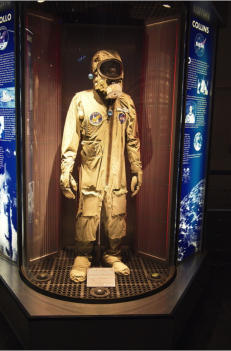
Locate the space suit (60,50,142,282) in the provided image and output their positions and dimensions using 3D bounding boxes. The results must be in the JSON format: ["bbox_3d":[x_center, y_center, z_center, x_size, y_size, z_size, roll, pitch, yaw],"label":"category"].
[{"bbox_3d":[-0.105,-0.076,2.722,0.650,1.760,0.420,-1,9,-18],"label":"space suit"}]

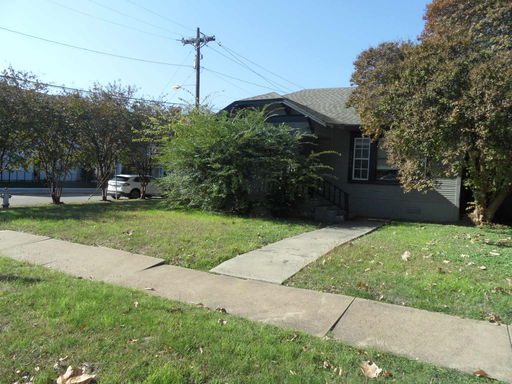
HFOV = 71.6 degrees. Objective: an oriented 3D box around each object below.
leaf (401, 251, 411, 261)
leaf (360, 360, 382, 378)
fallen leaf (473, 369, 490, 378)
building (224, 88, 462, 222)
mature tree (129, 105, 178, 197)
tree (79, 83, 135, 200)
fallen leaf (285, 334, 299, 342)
[{"bbox_3d":[2.868,1.217,6.809,0.170,0.130,0.100,3,3,23],"label":"leaf"},{"bbox_3d":[0.914,1.401,2.808,0.165,0.065,0.150,3,3,19],"label":"leaf"},{"bbox_3d":[1.791,1.440,2.820,0.135,0.035,0.100,4,4,34],"label":"fallen leaf"},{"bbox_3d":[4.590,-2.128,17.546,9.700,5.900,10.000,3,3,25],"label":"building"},{"bbox_3d":[-6.040,-2.330,20.715,3.000,5.579,3.000,3,3,25],"label":"mature tree"},{"bbox_3d":[-7.998,-2.607,18.991,3.200,6.199,3.200,3,3,25],"label":"tree"},{"bbox_3d":[0.333,1.373,3.328,0.125,0.035,0.090,2,3,7],"label":"fallen leaf"}]

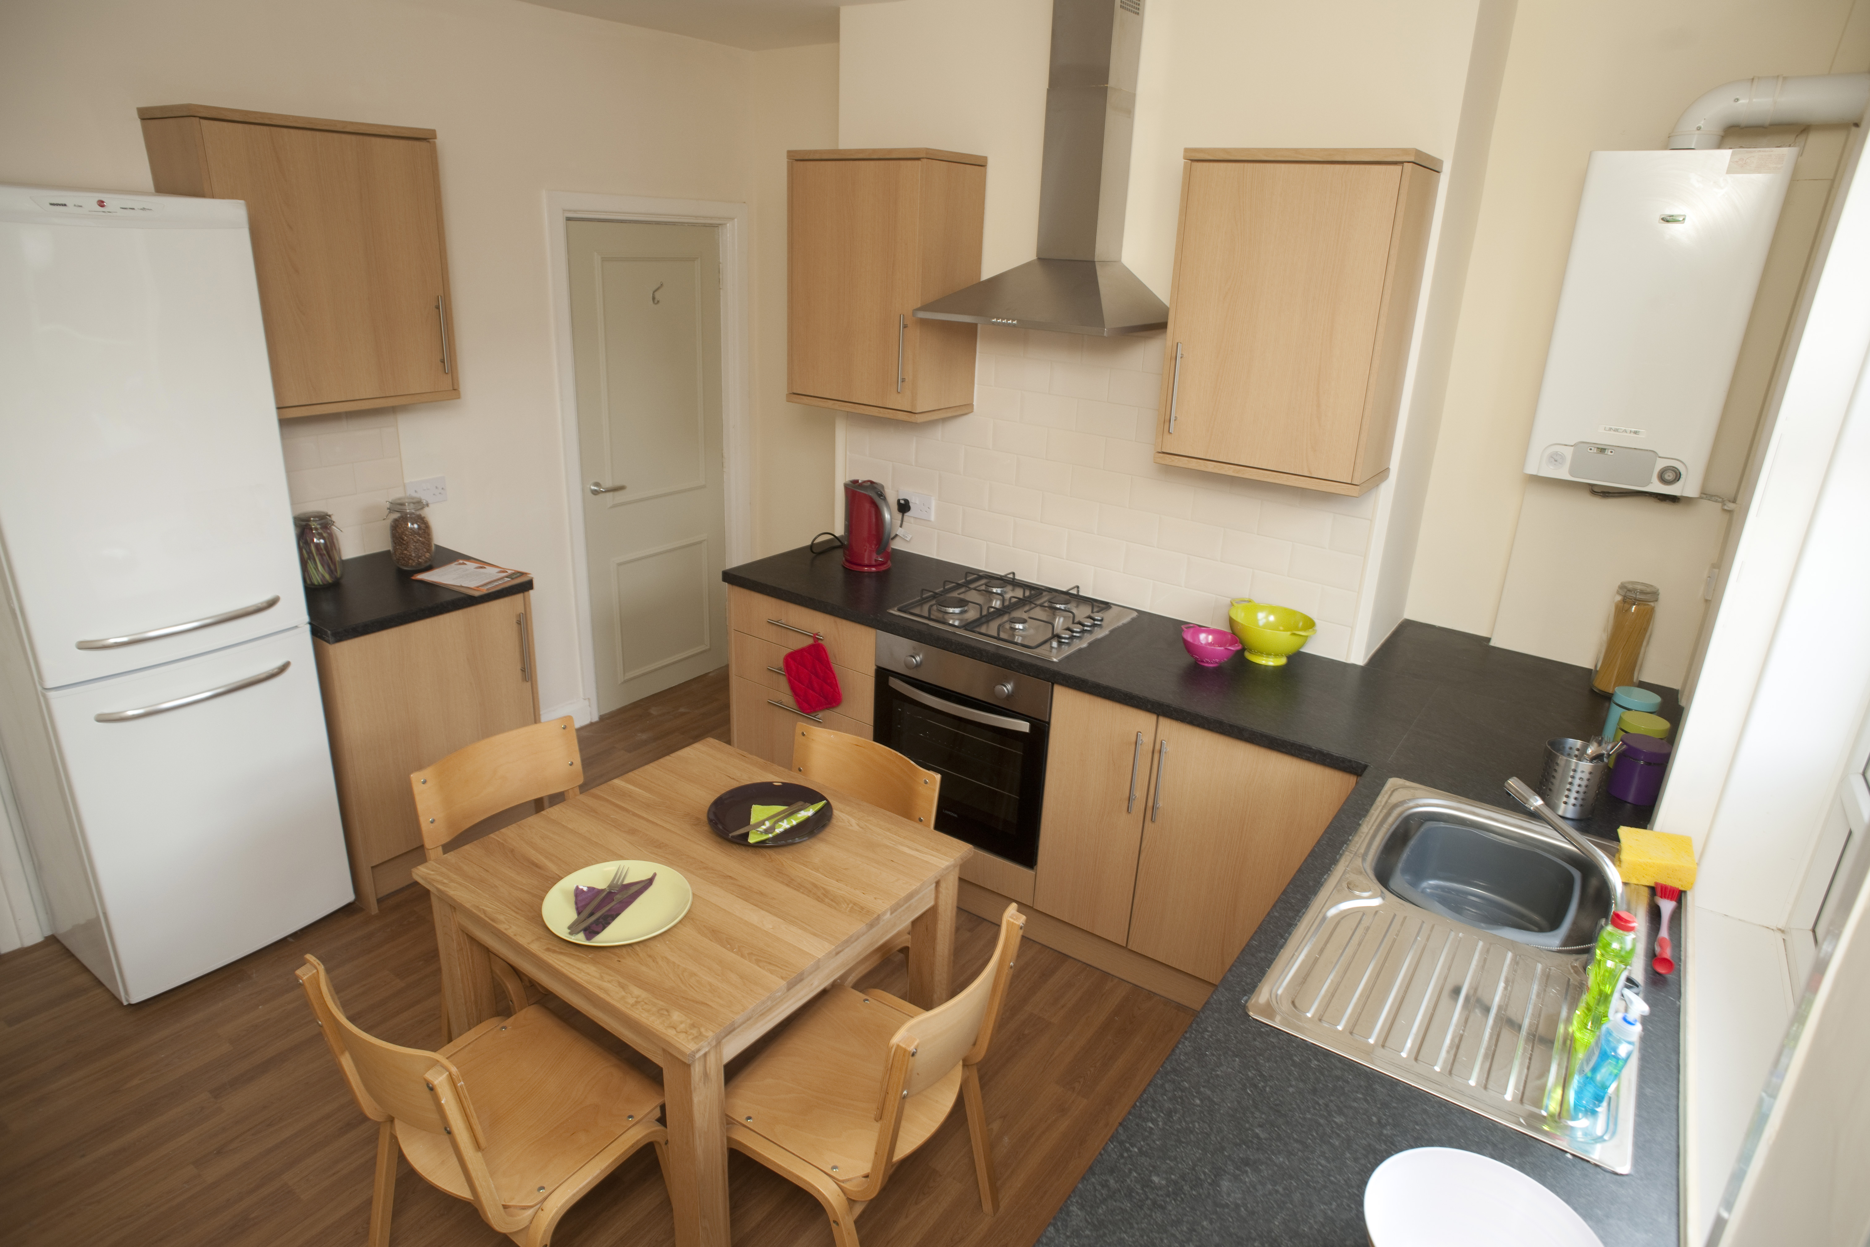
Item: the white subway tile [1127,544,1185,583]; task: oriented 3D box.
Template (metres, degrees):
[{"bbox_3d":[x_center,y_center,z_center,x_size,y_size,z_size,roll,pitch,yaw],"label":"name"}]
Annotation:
[{"bbox_3d":[0.670,-0.180,3.164,0.200,0.100,0.010,16,25,32],"label":"white subway tile"}]

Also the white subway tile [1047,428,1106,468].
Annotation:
[{"bbox_3d":[0.433,-0.539,3.224,0.200,0.100,0.010,16,24,32],"label":"white subway tile"}]

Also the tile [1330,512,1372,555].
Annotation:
[{"bbox_3d":[1.111,-0.240,2.777,0.086,0.099,0.009,16,25,32],"label":"tile"}]

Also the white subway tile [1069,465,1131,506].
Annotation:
[{"bbox_3d":[0.511,-0.420,3.206,0.200,0.100,0.010,16,24,32],"label":"white subway tile"}]

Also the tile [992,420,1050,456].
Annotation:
[{"bbox_3d":[0.267,-0.586,3.332,0.200,0.100,0.010,16,24,32],"label":"tile"}]

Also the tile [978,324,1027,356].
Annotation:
[{"bbox_3d":[0.198,-0.898,3.280,0.200,0.100,0.010,16,24,32],"label":"tile"}]

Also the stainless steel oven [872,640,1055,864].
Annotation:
[{"bbox_3d":[0.211,0.297,3.266,0.606,0.595,0.554,16,25,32],"label":"stainless steel oven"}]

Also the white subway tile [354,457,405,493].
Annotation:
[{"bbox_3d":[-1.887,-0.502,3.522,0.010,0.100,0.163,16,24,32],"label":"white subway tile"}]

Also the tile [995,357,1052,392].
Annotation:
[{"bbox_3d":[0.277,-0.784,3.269,0.200,0.100,0.008,16,25,32],"label":"tile"}]

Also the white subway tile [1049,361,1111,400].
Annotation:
[{"bbox_3d":[0.437,-0.727,3.116,0.198,0.099,0.009,16,25,32],"label":"white subway tile"}]

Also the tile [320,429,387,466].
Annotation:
[{"bbox_3d":[-1.851,-0.566,3.304,0.008,0.100,0.200,16,25,32],"label":"tile"}]

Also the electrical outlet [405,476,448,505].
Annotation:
[{"bbox_3d":[-1.791,-0.462,3.669,0.012,0.086,0.146,16,24,32],"label":"electrical outlet"}]

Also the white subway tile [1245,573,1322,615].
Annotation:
[{"bbox_3d":[0.996,-0.085,2.953,0.200,0.100,0.010,16,25,32],"label":"white subway tile"}]

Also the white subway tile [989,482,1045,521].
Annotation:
[{"bbox_3d":[0.264,-0.397,3.407,0.200,0.100,0.010,16,24,32],"label":"white subway tile"}]

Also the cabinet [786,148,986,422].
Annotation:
[{"bbox_3d":[-0.160,-1.056,3.247,0.522,0.749,0.306,16,25,32],"label":"cabinet"}]

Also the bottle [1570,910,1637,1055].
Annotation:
[{"bbox_3d":[0.991,0.516,1.528,0.058,0.212,0.070,21,28,39],"label":"bottle"}]

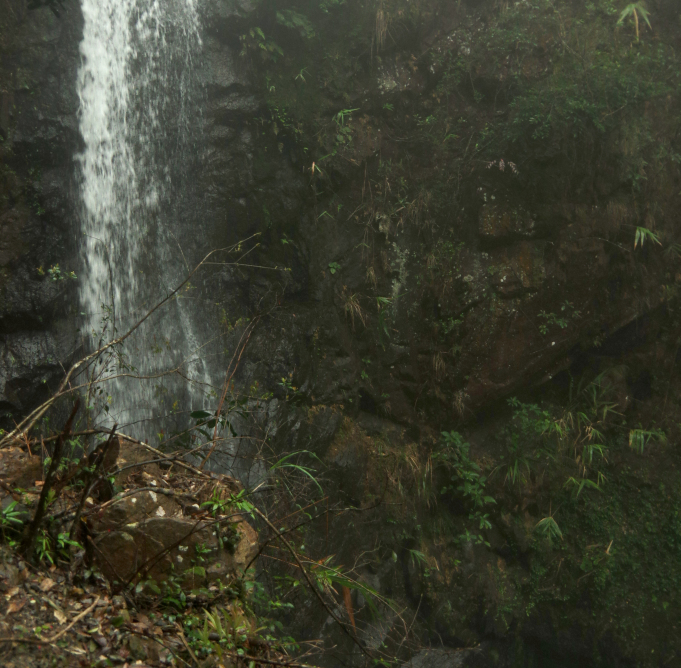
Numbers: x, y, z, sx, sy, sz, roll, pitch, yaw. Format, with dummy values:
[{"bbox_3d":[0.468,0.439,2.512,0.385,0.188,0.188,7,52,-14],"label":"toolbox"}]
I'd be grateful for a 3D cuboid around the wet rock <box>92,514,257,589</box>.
[{"bbox_3d":[-0.934,1.213,4.320,0.850,0.350,0.450,0,3,-9],"label":"wet rock"}]

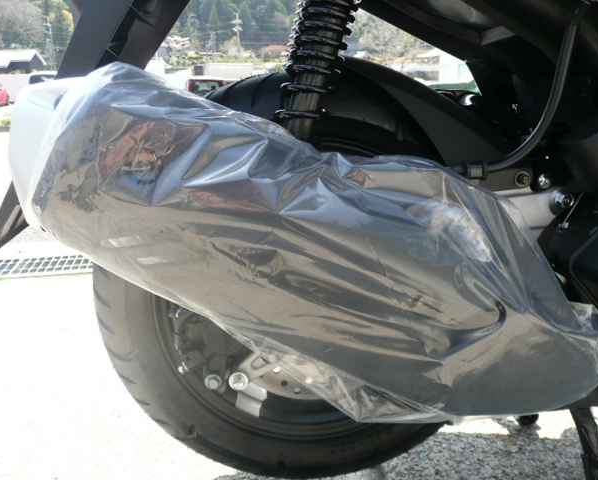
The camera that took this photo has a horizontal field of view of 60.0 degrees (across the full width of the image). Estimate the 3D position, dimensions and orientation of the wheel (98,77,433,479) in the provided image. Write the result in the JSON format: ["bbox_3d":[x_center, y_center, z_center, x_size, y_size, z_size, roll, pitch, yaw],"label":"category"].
[{"bbox_3d":[0.011,0.060,0.664,0.530,0.530,0.143,-2,12,-3],"label":"wheel"}]

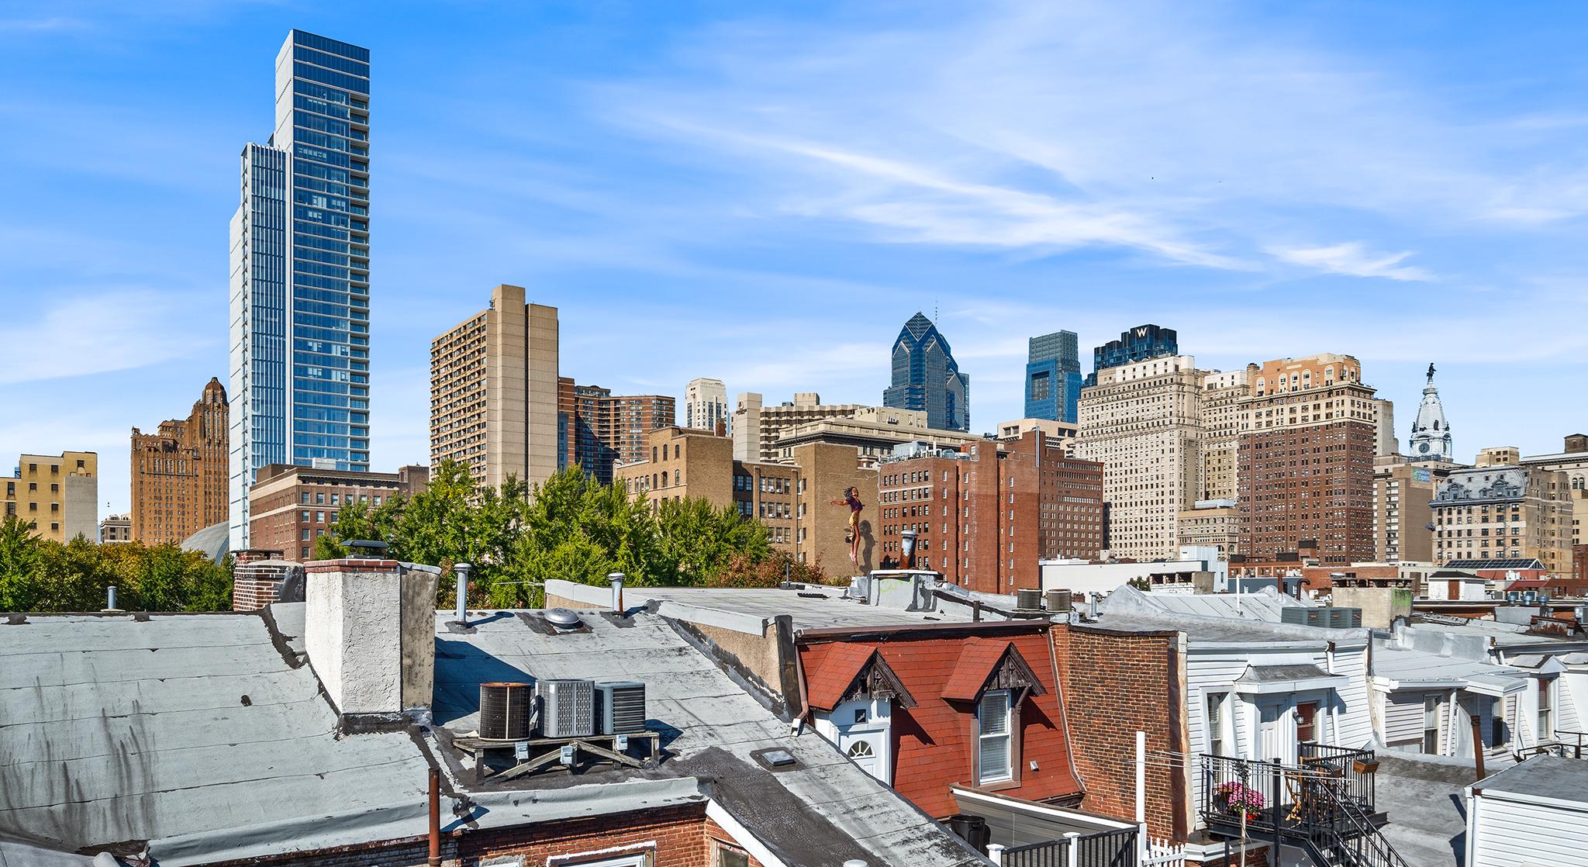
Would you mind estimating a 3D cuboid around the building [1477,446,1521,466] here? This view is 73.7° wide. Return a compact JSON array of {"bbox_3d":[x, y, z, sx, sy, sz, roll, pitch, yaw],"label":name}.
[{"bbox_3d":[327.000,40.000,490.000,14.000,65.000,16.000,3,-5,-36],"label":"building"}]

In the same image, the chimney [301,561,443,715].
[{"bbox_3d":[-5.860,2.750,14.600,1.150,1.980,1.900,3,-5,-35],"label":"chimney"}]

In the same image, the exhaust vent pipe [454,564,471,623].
[{"bbox_3d":[-5.570,2.680,17.800,0.270,1.030,0.270,3,-5,-36],"label":"exhaust vent pipe"}]

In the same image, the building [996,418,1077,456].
[{"bbox_3d":[191.000,64.600,830.000,48.000,148.000,42.000,3,-5,-35],"label":"building"}]

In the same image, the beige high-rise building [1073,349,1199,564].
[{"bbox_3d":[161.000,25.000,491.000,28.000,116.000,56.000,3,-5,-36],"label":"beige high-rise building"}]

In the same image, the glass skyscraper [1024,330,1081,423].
[{"bbox_3d":[268.780,45.087,1100.000,41.000,295.000,48.000,0,0,-34],"label":"glass skyscraper"}]

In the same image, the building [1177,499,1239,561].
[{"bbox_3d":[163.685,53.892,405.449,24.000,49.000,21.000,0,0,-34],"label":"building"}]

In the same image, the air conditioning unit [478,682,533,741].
[{"bbox_3d":[-3.643,3.515,13.400,0.650,0.670,0.650,0,0,-34],"label":"air conditioning unit"}]

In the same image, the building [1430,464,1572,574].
[{"bbox_3d":[221.000,37.000,331.000,34.000,53.000,26.000,3,-5,-36],"label":"building"}]

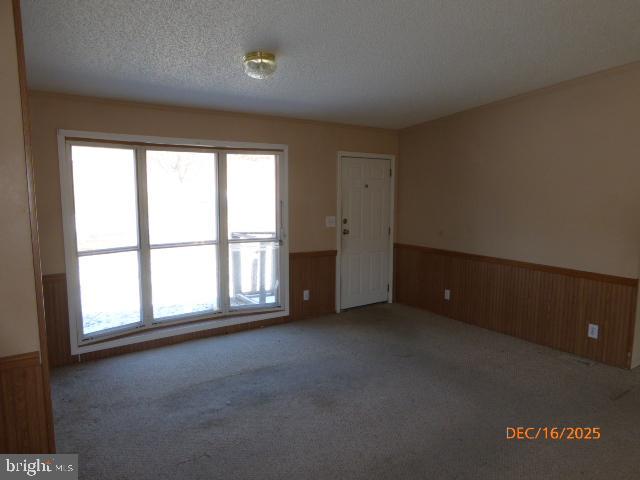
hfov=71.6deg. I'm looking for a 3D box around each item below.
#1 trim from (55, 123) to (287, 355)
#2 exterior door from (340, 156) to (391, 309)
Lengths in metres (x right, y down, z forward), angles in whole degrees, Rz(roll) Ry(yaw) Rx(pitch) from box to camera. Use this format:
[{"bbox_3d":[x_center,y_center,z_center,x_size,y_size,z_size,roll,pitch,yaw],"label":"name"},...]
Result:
[{"bbox_3d":[-1.312,-0.018,4.556,2.273,2.000,0.080,-4,8,-34],"label":"trim"},{"bbox_3d":[0.602,-0.076,5.878,0.838,1.948,0.050,-4,8,-34],"label":"exterior door"}]

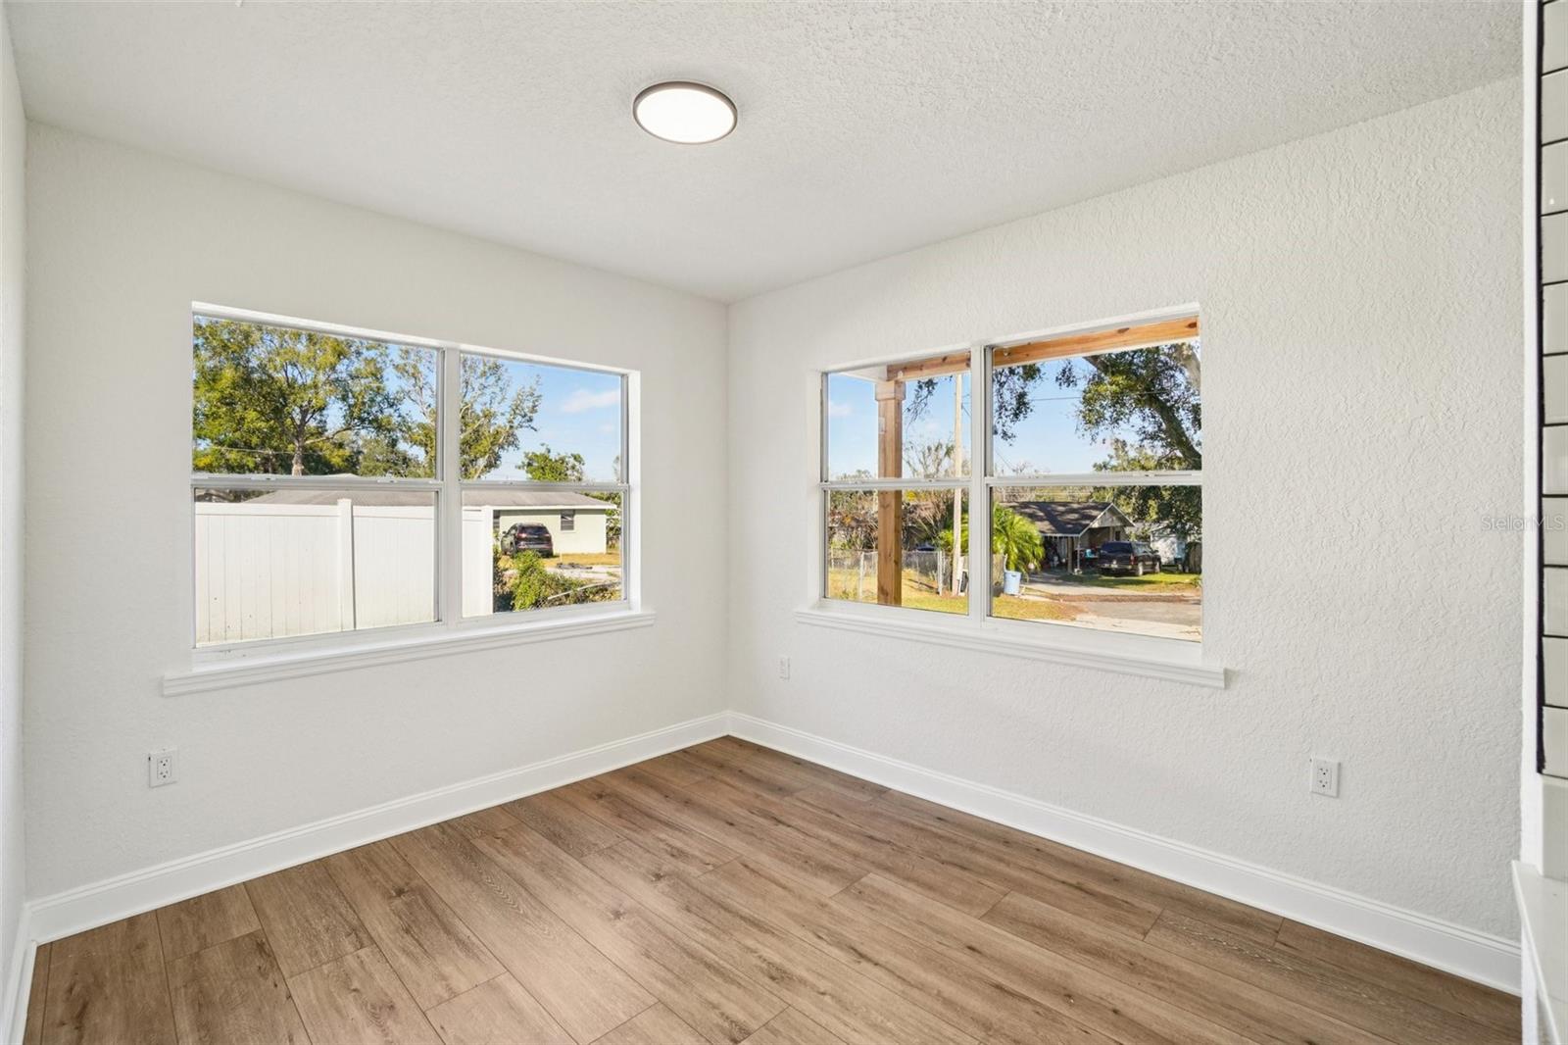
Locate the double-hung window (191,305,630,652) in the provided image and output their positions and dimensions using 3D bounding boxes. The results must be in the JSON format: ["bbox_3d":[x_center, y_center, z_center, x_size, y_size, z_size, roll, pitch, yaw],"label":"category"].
[{"bbox_3d":[-1.456,-0.148,2.893,1.723,1.219,0.092,-2,2,-43],"label":"double-hung window"}]

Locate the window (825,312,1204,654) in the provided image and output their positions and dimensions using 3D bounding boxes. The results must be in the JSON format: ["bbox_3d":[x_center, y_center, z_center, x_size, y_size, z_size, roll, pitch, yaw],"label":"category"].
[{"bbox_3d":[0.850,-0.156,2.913,1.724,1.214,0.092,1,2,41],"label":"window"}]

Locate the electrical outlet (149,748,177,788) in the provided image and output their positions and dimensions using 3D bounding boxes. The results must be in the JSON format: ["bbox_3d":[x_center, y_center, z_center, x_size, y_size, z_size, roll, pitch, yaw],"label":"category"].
[{"bbox_3d":[-2.077,0.823,2.186,0.070,0.114,0.009,-2,2,-43],"label":"electrical outlet"}]

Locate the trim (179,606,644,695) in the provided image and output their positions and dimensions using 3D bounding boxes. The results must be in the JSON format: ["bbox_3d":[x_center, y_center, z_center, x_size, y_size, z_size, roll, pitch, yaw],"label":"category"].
[{"bbox_3d":[-1.408,0.518,2.842,1.872,0.082,0.138,-2,2,-43],"label":"trim"}]

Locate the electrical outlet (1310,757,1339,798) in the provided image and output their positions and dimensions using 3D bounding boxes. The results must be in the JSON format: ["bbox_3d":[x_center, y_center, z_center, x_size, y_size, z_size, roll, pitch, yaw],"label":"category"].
[{"bbox_3d":[1.693,0.800,2.044,0.070,0.114,0.009,1,2,41],"label":"electrical outlet"}]

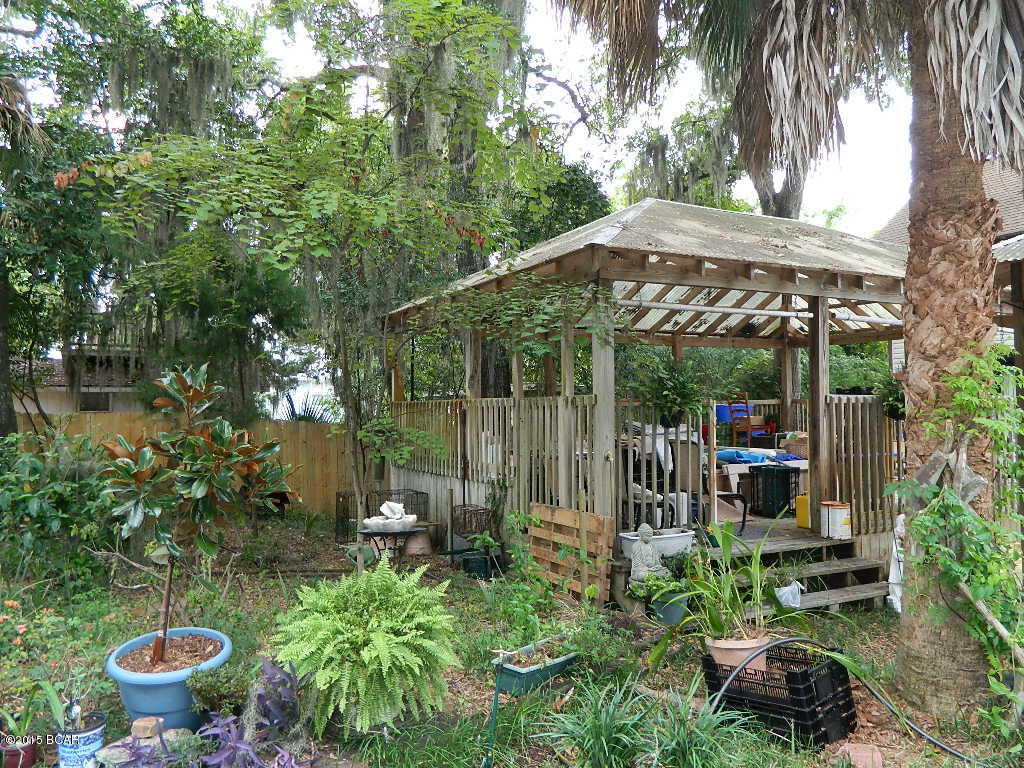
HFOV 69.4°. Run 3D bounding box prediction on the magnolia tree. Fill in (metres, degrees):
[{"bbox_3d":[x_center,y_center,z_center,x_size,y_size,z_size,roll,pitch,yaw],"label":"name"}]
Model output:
[{"bbox_3d":[-1.580,0.660,3.750,0.900,1.470,0.860,0,-2,0],"label":"magnolia tree"}]

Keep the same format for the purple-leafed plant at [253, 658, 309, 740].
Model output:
[{"bbox_3d":[-1.090,1.500,3.500,0.270,0.380,0.270,0,-2,0],"label":"purple-leafed plant"}]

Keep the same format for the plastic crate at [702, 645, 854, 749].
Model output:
[{"bbox_3d":[1.400,1.627,3.903,0.385,0.385,0.580,1,-7,-37],"label":"plastic crate"}]

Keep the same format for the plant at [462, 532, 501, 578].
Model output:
[{"bbox_3d":[-0.287,1.610,7.000,0.360,0.450,0.340,0,-2,0],"label":"plant"}]

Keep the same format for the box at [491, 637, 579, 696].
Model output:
[{"bbox_3d":[0.190,1.635,4.280,0.210,0.160,0.650,-2,-2,43],"label":"box"}]

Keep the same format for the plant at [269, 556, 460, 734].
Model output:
[{"bbox_3d":[-0.745,1.290,3.720,0.900,0.800,0.880,0,-2,0],"label":"plant"}]

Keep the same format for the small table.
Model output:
[{"bbox_3d":[-1.170,1.650,7.200,0.660,0.460,0.620,0,-2,0],"label":"small table"}]

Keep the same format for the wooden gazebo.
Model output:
[{"bbox_3d":[2.779,-0.183,9.192,7.370,3.991,5.036,0,-2,-27],"label":"wooden gazebo"}]

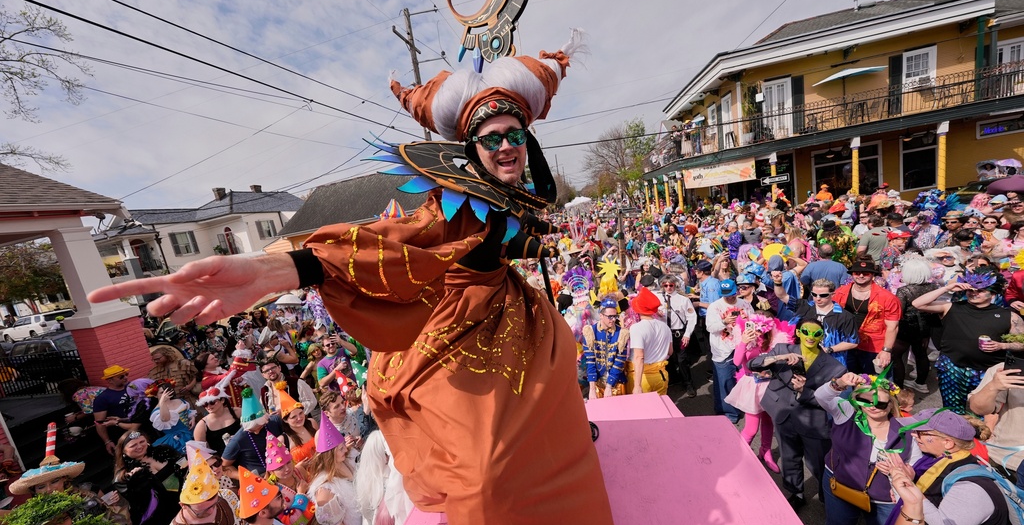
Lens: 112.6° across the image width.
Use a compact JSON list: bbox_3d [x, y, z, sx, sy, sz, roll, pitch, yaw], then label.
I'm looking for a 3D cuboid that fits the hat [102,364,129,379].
[{"bbox_3d":[-5.514,1.517,4.750,0.280,0.130,0.260,-16,11,-43],"label":"hat"}]

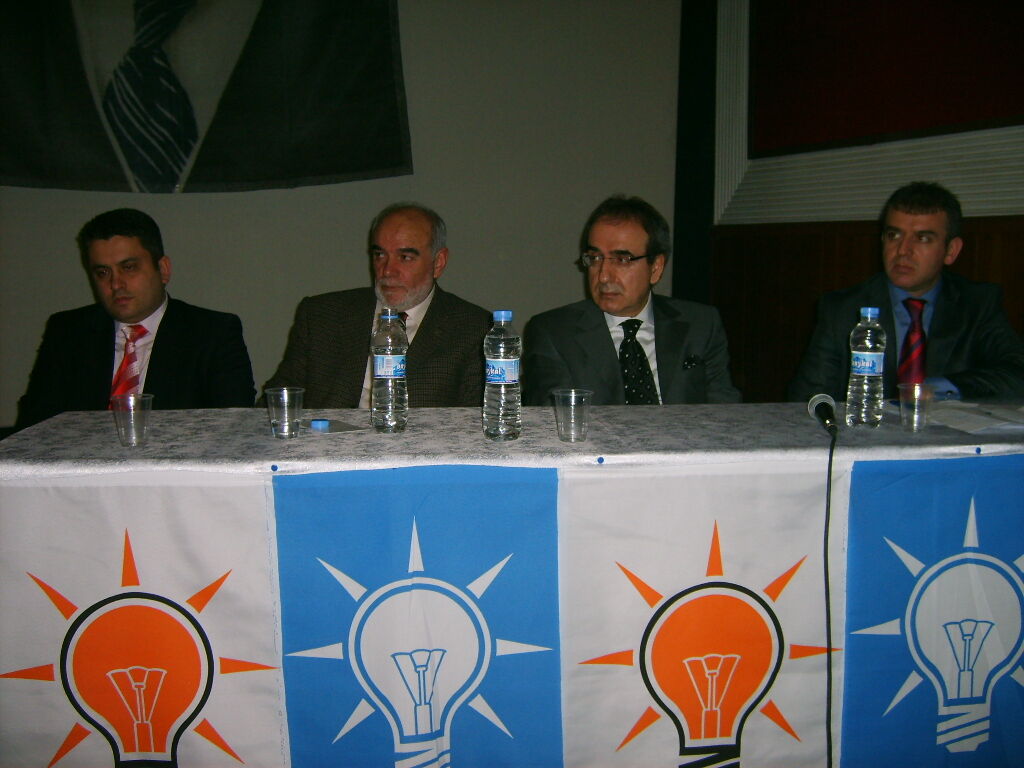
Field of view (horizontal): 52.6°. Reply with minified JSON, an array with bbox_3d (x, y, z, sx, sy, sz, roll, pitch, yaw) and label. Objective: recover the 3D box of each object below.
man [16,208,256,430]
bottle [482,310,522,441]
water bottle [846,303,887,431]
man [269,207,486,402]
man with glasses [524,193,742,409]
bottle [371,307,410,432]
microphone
[{"bbox_3d":[-0.791,0.249,2.096,0.540,1.201,0.800,-1,7,-8],"label":"man"},{"bbox_3d":[-0.016,-0.015,1.722,0.065,0.214,0.065,-1,7,-5],"label":"bottle"},{"bbox_3d":[0.641,-0.031,1.856,0.065,0.214,0.065,-1,7,-5],"label":"water bottle"},{"bbox_3d":[-0.310,0.223,2.232,0.540,1.223,0.800,0,7,3],"label":"man"},{"bbox_3d":[0.259,0.224,2.171,0.540,1.234,0.800,0,7,2],"label":"man with glasses"},{"bbox_3d":[-0.215,-0.024,1.805,0.065,0.212,0.065,-1,7,-5],"label":"bottle"},{"bbox_3d":[0.562,0.051,1.851,0.052,0.052,0.185,1,7,10],"label":"microphone"}]

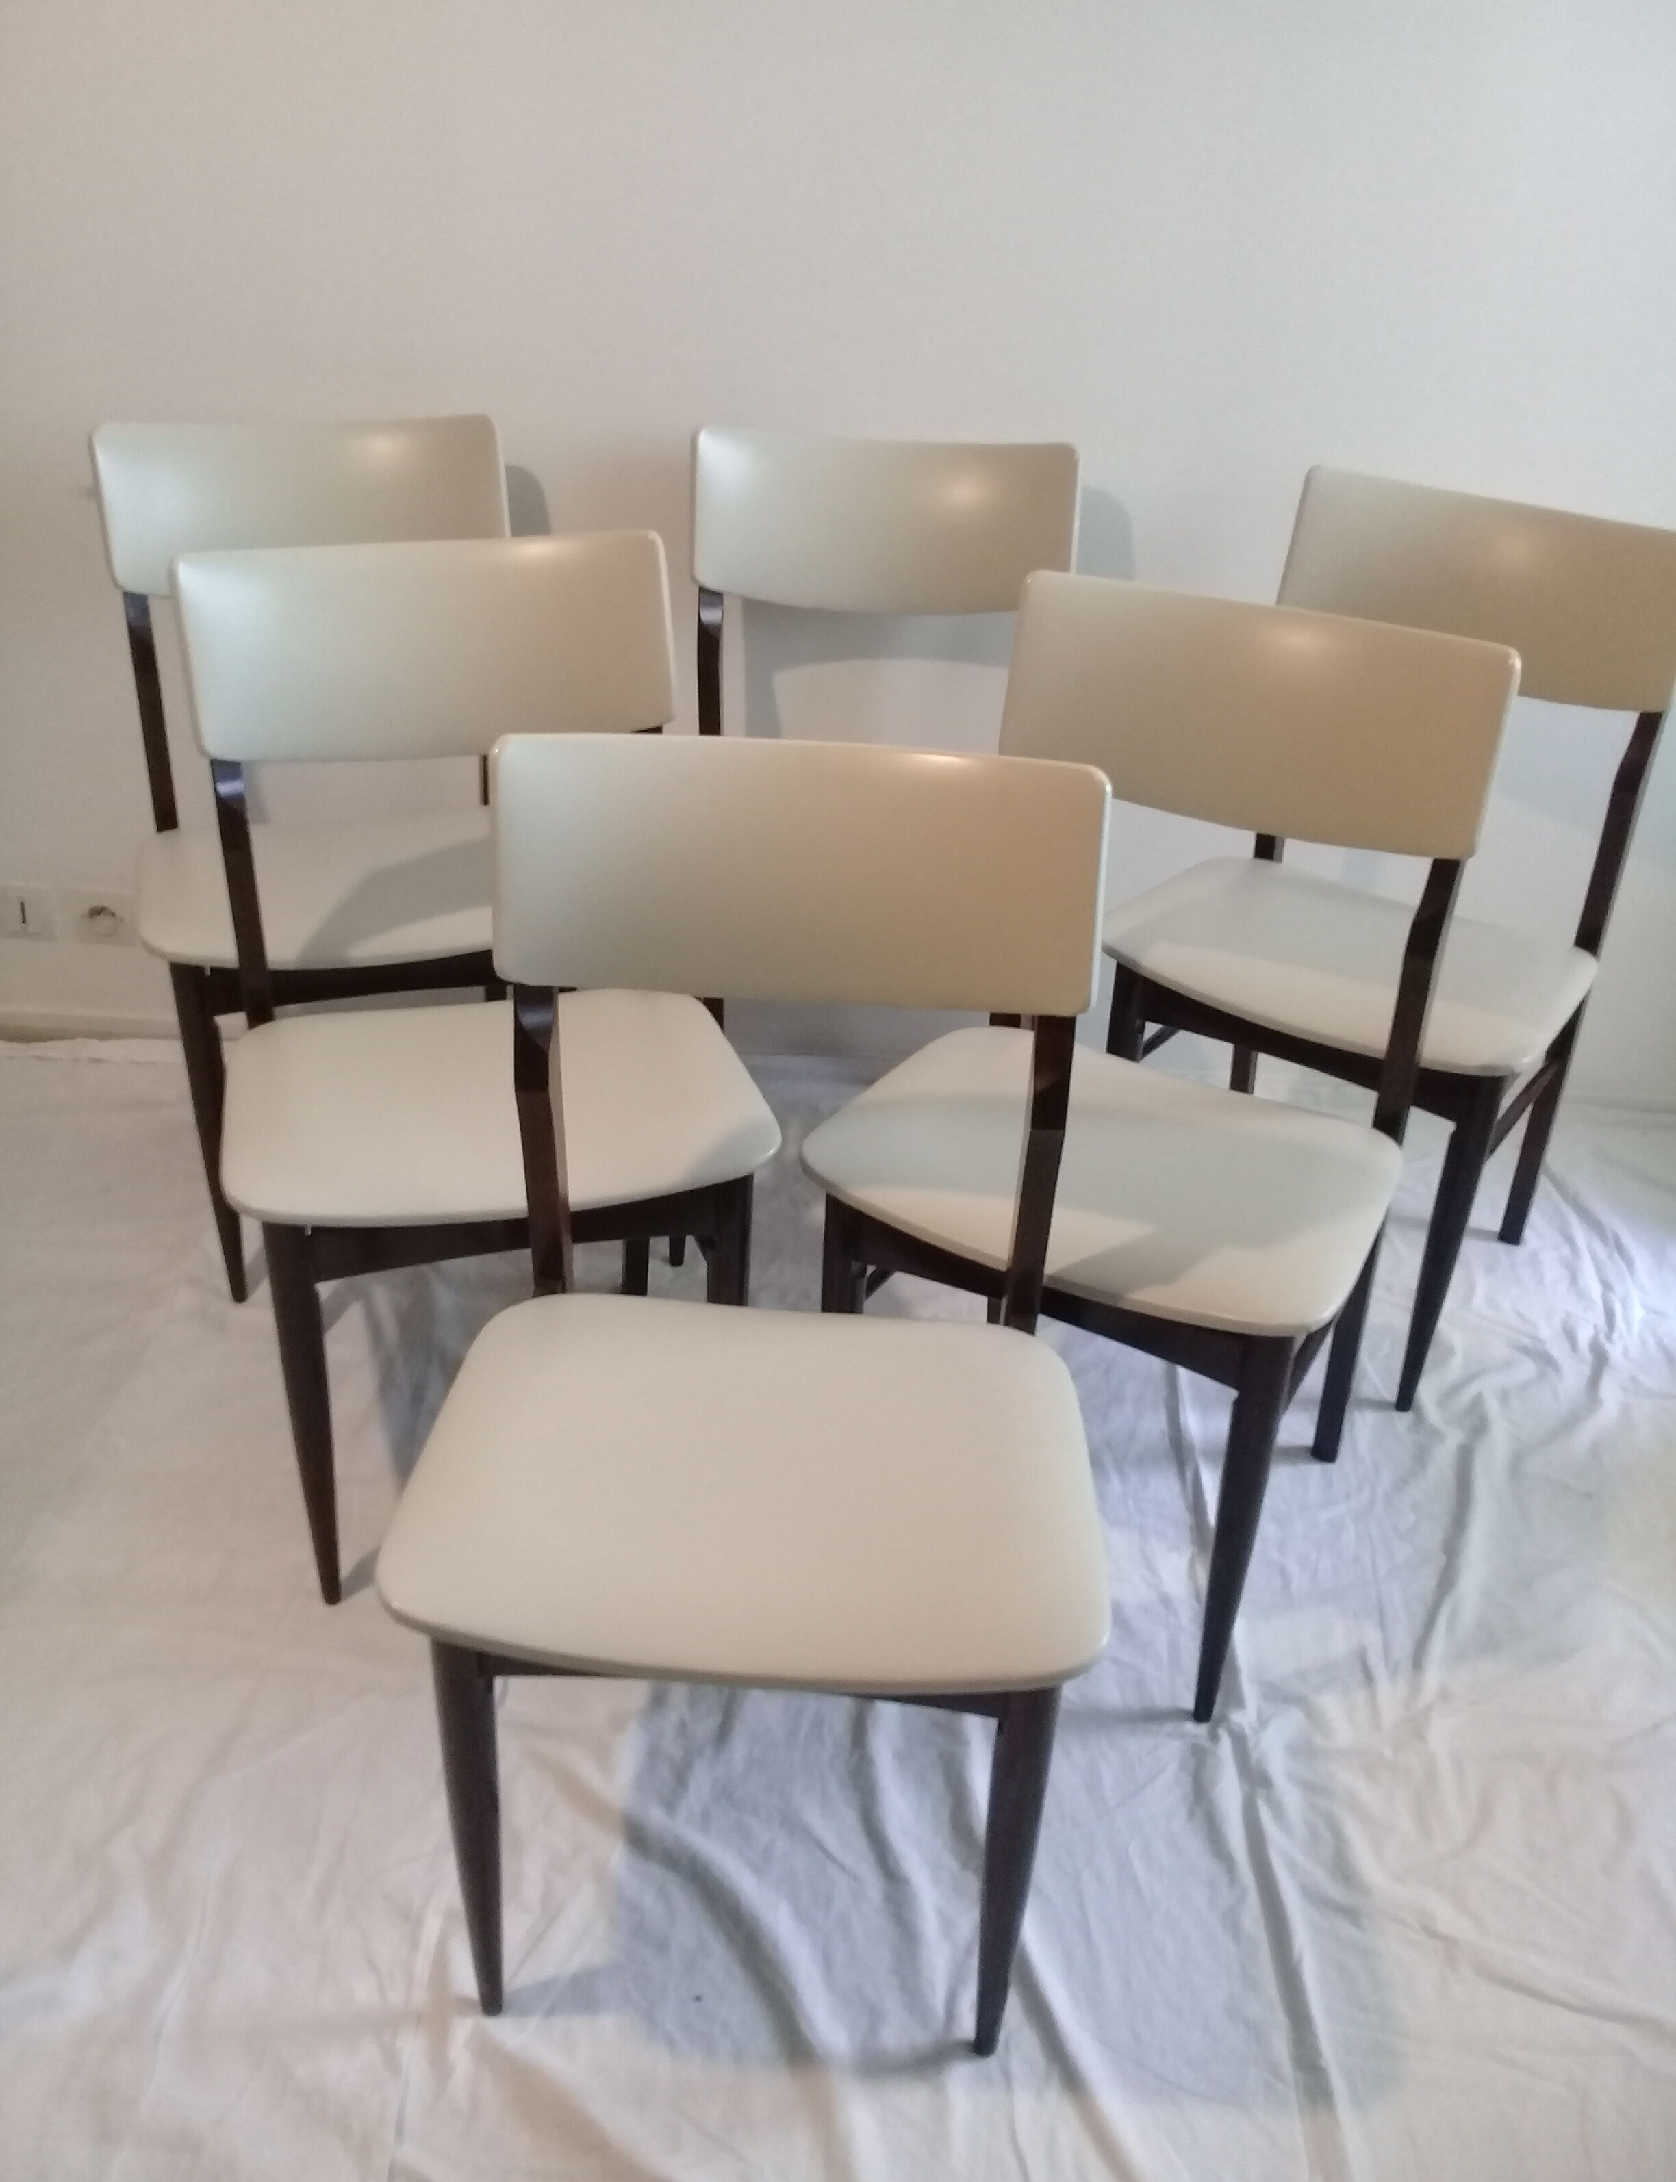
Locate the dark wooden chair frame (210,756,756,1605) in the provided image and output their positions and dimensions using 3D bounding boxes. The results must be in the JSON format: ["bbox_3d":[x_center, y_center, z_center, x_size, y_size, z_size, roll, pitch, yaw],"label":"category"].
[{"bbox_3d":[-0.307,0.053,1.749,0.379,0.676,0.441,-6,32,-15],"label":"dark wooden chair frame"}]

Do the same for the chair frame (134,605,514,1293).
[{"bbox_3d":[-0.505,-0.174,2.116,0.379,0.676,0.441,-7,32,-16],"label":"chair frame"}]

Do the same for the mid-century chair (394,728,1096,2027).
[{"bbox_3d":[-0.046,0.225,1.335,0.423,0.823,0.487,3,31,1],"label":"mid-century chair"}]

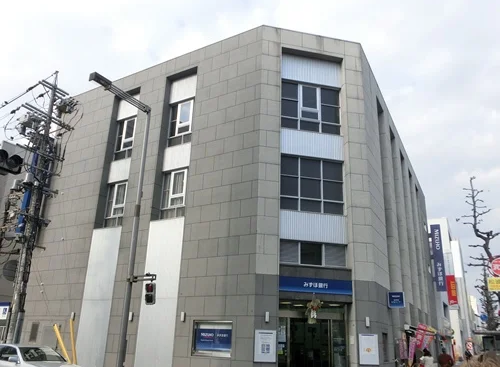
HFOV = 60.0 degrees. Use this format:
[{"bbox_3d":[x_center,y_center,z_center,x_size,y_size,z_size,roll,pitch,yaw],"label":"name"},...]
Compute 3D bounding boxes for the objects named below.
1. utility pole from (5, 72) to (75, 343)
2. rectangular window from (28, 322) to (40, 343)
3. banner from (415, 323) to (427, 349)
[{"bbox_3d":[-9.792,0.969,19.607,1.300,13.900,2.400,-10,-22,30],"label":"utility pole"},{"bbox_3d":[-10.351,7.179,20.905,0.510,0.850,0.100,-10,-22,30],"label":"rectangular window"},{"bbox_3d":[9.056,8.083,22.920,0.460,1.250,0.080,3,-17,30],"label":"banner"}]

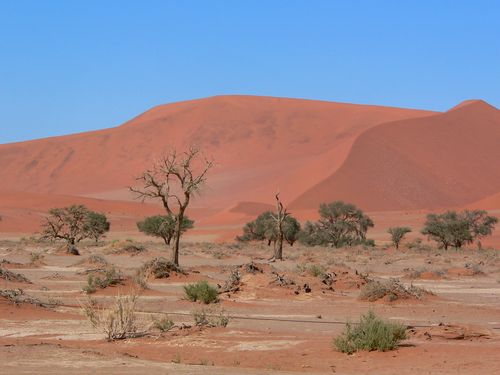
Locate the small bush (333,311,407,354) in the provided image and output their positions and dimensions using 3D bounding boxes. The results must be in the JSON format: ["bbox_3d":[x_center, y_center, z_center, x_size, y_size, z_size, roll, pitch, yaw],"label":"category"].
[{"bbox_3d":[2.245,2.724,48.303,1.377,0.794,1.170,0,-1,0],"label":"small bush"}]

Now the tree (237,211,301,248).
[{"bbox_3d":[1.959,4.448,272.285,6.721,3.991,5.713,0,-1,0],"label":"tree"}]

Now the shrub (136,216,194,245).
[{"bbox_3d":[-11.010,5.603,335.000,7.557,4.039,6.801,0,-1,0],"label":"shrub"}]

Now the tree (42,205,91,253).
[{"bbox_3d":[-17.603,3.933,246.647,4.574,4.574,4.117,0,-1,0],"label":"tree"}]

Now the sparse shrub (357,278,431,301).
[{"bbox_3d":[4.481,3.194,79.731,2.215,0.738,1.551,0,-1,0],"label":"sparse shrub"}]

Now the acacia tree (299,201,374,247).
[{"bbox_3d":[11.166,4.685,330.000,9.755,5.904,7.804,0,-1,0],"label":"acacia tree"}]

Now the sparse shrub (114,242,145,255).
[{"bbox_3d":[-11.105,5.575,235.000,2.925,1.097,2.486,0,-1,0],"label":"sparse shrub"}]

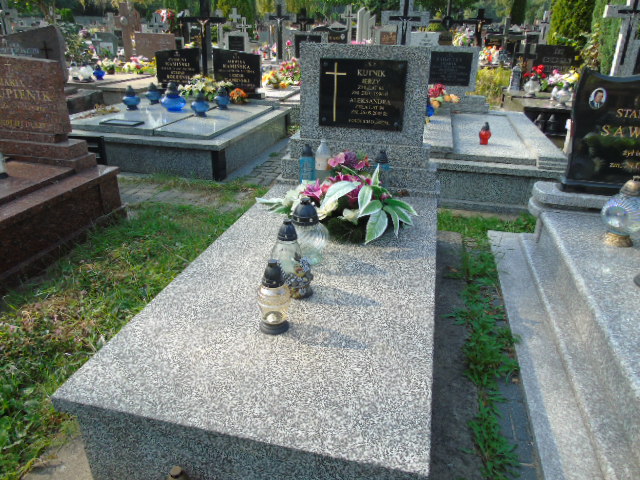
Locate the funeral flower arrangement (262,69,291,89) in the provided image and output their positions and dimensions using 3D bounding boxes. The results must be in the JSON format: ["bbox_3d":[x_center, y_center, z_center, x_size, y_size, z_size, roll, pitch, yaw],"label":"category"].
[{"bbox_3d":[-0.744,-2.760,7.900,0.460,0.340,0.350,6,25,12],"label":"funeral flower arrangement"}]

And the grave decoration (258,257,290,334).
[{"bbox_3d":[-0.151,0.178,1.501,0.109,0.250,0.109,0,24,0],"label":"grave decoration"}]

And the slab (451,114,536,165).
[{"bbox_3d":[1.663,-1.059,4.677,0.640,0.060,2.030,7,25,14],"label":"slab"}]

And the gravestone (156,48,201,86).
[{"bbox_3d":[-2.051,-2.501,6.700,0.680,0.560,0.100,3,25,6],"label":"gravestone"}]

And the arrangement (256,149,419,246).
[{"bbox_3d":[0.097,-0.228,2.350,0.780,0.290,0.480,6,25,12],"label":"arrangement"}]

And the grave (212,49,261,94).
[{"bbox_3d":[-1.158,-2.358,6.450,0.700,0.580,0.100,8,26,17],"label":"grave"}]

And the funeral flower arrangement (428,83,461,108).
[{"bbox_3d":[1.477,-1.711,5.550,0.420,0.340,0.320,6,25,12],"label":"funeral flower arrangement"}]

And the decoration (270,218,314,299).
[{"bbox_3d":[-0.105,0.059,1.718,0.165,0.288,0.150,-5,25,-10],"label":"decoration"}]

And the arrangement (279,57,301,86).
[{"bbox_3d":[-0.514,-2.981,8.200,0.460,0.520,0.380,6,25,12],"label":"arrangement"}]

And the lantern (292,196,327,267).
[{"bbox_3d":[-0.043,-0.043,1.962,0.162,0.272,0.162,0,24,0],"label":"lantern"}]

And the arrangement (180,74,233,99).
[{"bbox_3d":[-1.510,-2.016,6.150,0.720,0.350,0.380,6,25,12],"label":"arrangement"}]

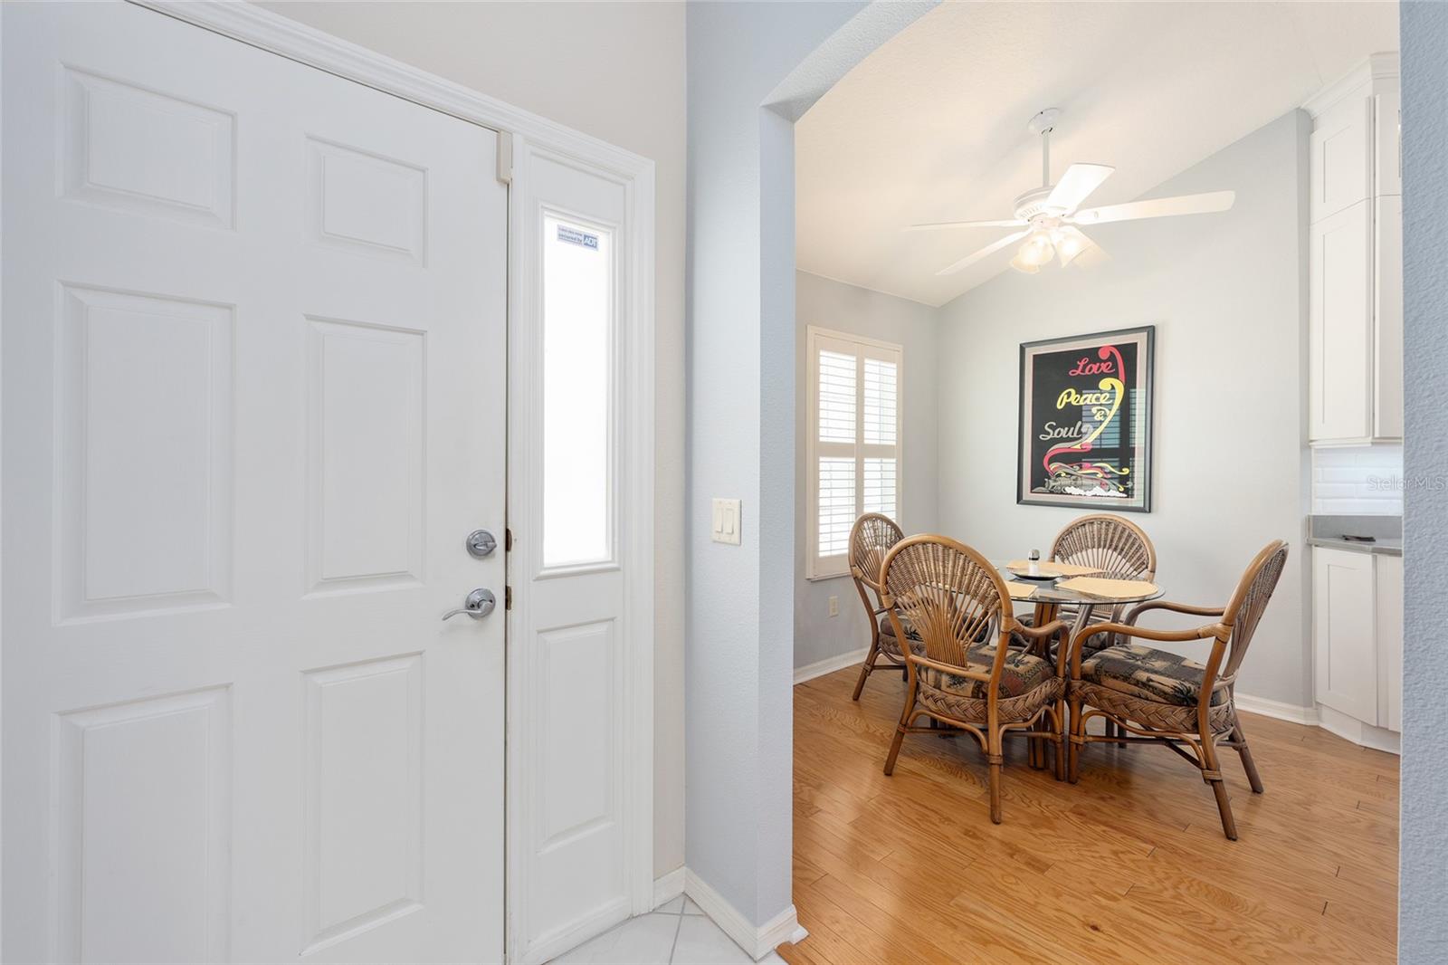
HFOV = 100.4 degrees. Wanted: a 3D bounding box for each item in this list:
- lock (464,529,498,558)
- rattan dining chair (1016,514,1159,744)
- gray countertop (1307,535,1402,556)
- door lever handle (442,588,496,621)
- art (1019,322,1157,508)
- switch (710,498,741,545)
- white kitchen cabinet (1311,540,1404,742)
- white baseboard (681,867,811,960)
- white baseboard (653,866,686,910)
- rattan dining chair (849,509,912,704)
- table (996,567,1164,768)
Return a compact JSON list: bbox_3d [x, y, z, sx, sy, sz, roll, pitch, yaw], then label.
[{"bbox_3d":[-0.564,0.147,1.412,0.067,0.067,0.038,0,0,-38],"label":"lock"},{"bbox_3d":[1.906,0.703,3.207,0.640,1.010,0.560,0,0,-38],"label":"rattan dining chair"},{"bbox_3d":[3.183,0.315,2.760,0.600,0.040,0.520,0,0,6],"label":"gray countertop"},{"bbox_3d":[-0.579,0.287,1.386,0.127,0.072,0.062,0,0,-38],"label":"door lever handle"},{"bbox_3d":[2.279,-0.381,3.845,0.030,1.095,0.783,0,1,-38],"label":"art"},{"bbox_3d":[0.008,0.105,1.631,0.011,0.118,0.121,0,0,-38],"label":"switch"},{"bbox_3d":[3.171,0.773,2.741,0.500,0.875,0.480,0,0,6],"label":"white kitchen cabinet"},{"bbox_3d":[0.050,1.173,1.694,0.165,0.080,0.345,0,1,-39],"label":"white baseboard"},{"bbox_3d":[-0.159,1.165,1.750,0.112,0.081,0.014,0,0,-38],"label":"white baseboard"},{"bbox_3d":[1.041,0.700,3.314,0.580,1.010,0.650,0,1,-38],"label":"rattan dining chair"},{"bbox_3d":[1.410,0.829,2.840,1.100,0.750,1.100,0,1,-38],"label":"table"}]

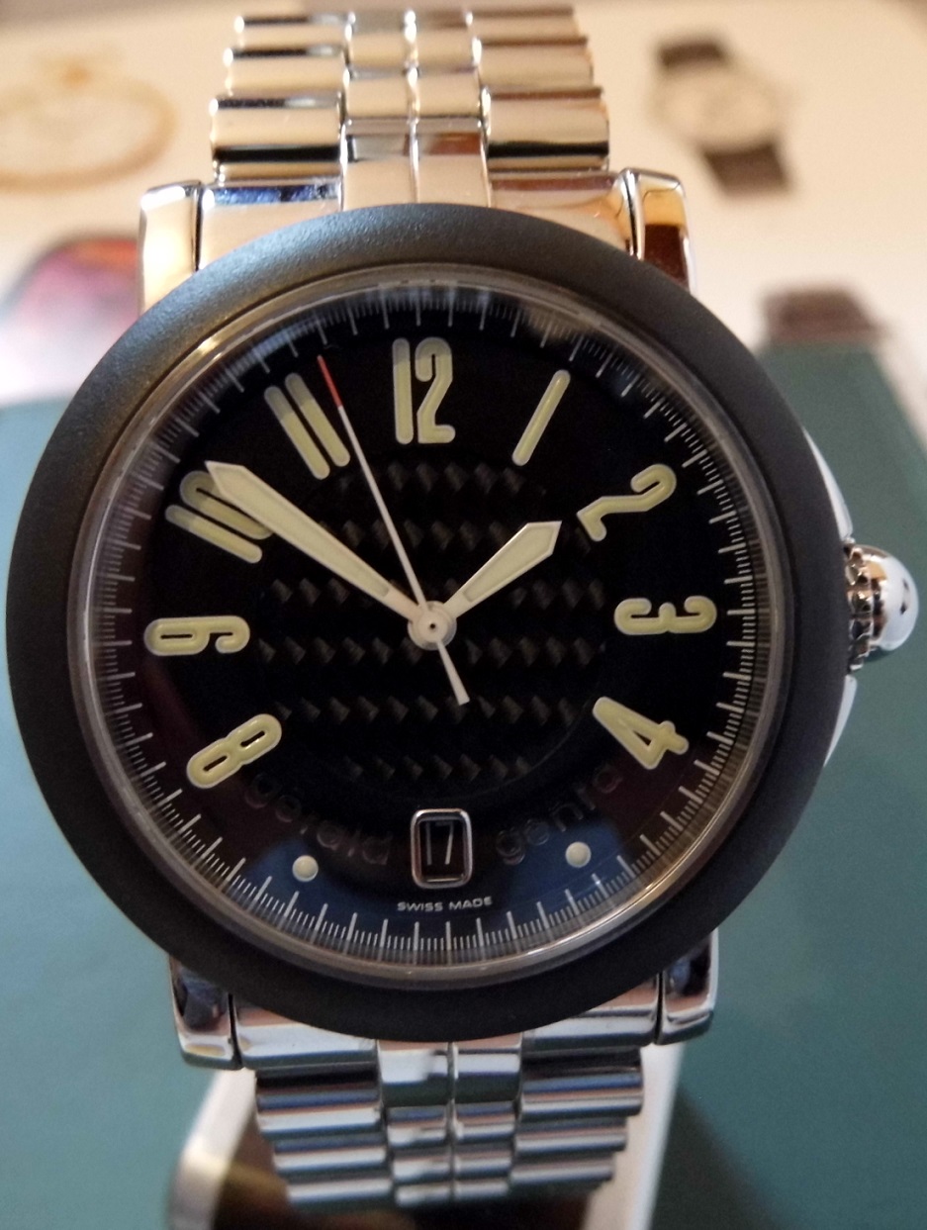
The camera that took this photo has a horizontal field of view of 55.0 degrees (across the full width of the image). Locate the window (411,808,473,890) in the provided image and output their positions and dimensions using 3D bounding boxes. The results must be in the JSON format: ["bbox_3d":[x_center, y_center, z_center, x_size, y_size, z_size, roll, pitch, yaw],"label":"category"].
[{"bbox_3d":[-0.001,0.011,0.042,0.003,0.001,0.004,-3,92,-2],"label":"window"}]

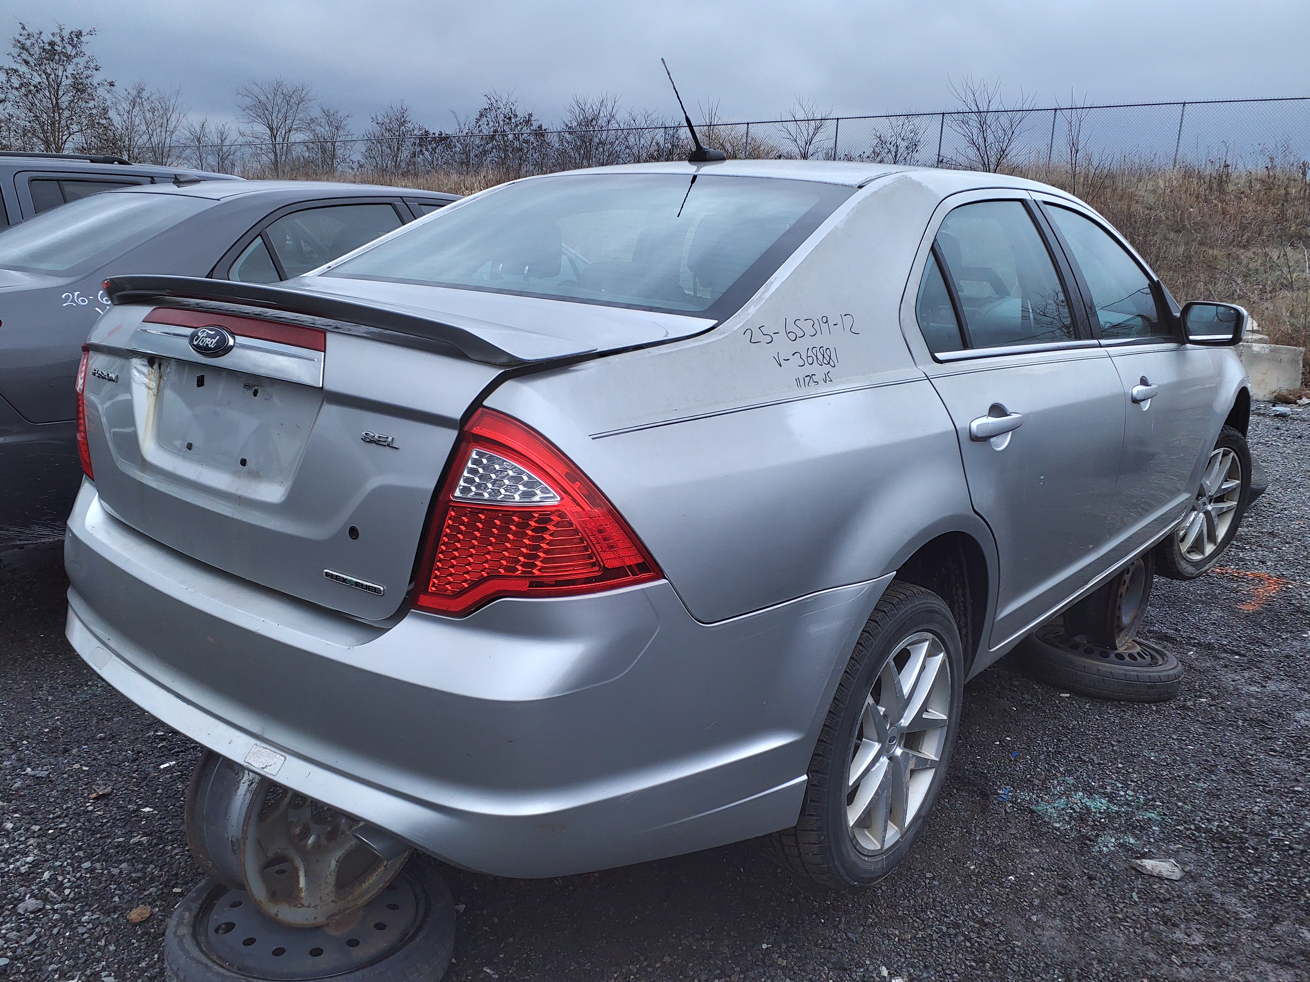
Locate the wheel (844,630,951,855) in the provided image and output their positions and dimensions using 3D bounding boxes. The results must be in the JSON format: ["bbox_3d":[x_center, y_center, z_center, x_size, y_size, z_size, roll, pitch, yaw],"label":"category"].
[{"bbox_3d":[0.443,0.500,2.062,0.180,0.470,0.470,13,17,39],"label":"wheel"}]

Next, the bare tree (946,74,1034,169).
[{"bbox_3d":[9.300,-10.109,27.300,2.400,2.872,2.200,6,12,17],"label":"bare tree"}]

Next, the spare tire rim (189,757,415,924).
[{"bbox_3d":[-0.674,0.612,1.953,0.187,0.428,0.428,3,10,36],"label":"spare tire rim"}]

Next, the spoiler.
[{"bbox_3d":[-0.663,-0.326,1.748,1.270,0.090,0.250,13,17,39],"label":"spoiler"}]

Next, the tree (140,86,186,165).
[{"bbox_3d":[-21.263,-15.539,42.500,2.100,4.000,2.100,3,11,0],"label":"tree"}]

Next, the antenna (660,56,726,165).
[{"bbox_3d":[0.102,-0.971,2.530,0.060,0.230,0.245,13,17,39],"label":"antenna"}]

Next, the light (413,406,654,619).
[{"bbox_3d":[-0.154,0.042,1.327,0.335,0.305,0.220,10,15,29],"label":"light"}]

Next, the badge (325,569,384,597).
[{"bbox_3d":[-0.441,0.132,1.438,0.142,0.019,0.005,11,16,34],"label":"badge"}]

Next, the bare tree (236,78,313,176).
[{"bbox_3d":[-17.944,-17.073,46.500,3.600,4.988,3.400,-2,12,-21],"label":"bare tree"}]

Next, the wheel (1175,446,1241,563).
[{"bbox_3d":[2.240,0.036,4.128,0.465,0.465,0.180,-5,17,-34],"label":"wheel"}]

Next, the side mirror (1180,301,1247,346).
[{"bbox_3d":[1.837,-0.551,3.249,0.198,0.143,0.125,13,17,39],"label":"side mirror"}]

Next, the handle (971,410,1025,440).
[{"bbox_3d":[0.730,-0.143,2.094,0.047,0.048,0.215,13,17,39],"label":"handle"}]

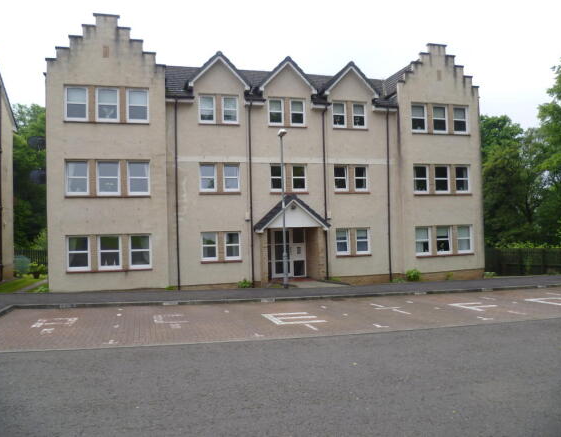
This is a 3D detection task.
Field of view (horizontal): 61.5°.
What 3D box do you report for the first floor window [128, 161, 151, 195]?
[{"bbox_3d":[-5.111,-1.439,17.017,0.762,1.215,0.120,-1,-1,-15],"label":"first floor window"}]

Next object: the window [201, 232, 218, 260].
[{"bbox_3d":[-2.780,1.102,18.497,0.657,1.083,0.120,-1,-1,-15],"label":"window"}]

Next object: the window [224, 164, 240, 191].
[{"bbox_3d":[-1.958,-1.615,18.781,0.657,1.083,0.120,-1,-1,-15],"label":"window"}]

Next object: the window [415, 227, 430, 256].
[{"bbox_3d":[6.147,0.970,20.093,0.762,1.215,0.120,-1,-1,-15],"label":"window"}]

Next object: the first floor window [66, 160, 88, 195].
[{"bbox_3d":[-7.328,-1.453,17.065,0.790,1.240,0.120,-1,-1,-16],"label":"first floor window"}]

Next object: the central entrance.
[{"bbox_3d":[0.353,1.475,20.338,1.560,2.100,0.150,-1,-1,-16],"label":"central entrance"}]

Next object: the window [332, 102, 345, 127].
[{"bbox_3d":[2.492,-4.402,20.025,0.657,1.083,0.120,-1,-1,-15],"label":"window"}]

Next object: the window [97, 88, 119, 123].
[{"bbox_3d":[-6.207,-4.050,16.903,0.820,1.210,0.140,-1,-1,-16],"label":"window"}]

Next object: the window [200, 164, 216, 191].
[{"bbox_3d":[-2.791,-1.550,18.228,0.670,1.080,0.140,-1,-1,-16],"label":"window"}]

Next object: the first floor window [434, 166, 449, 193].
[{"bbox_3d":[7.054,-1.678,20.418,0.762,1.215,0.120,-1,-1,-15],"label":"first floor window"}]

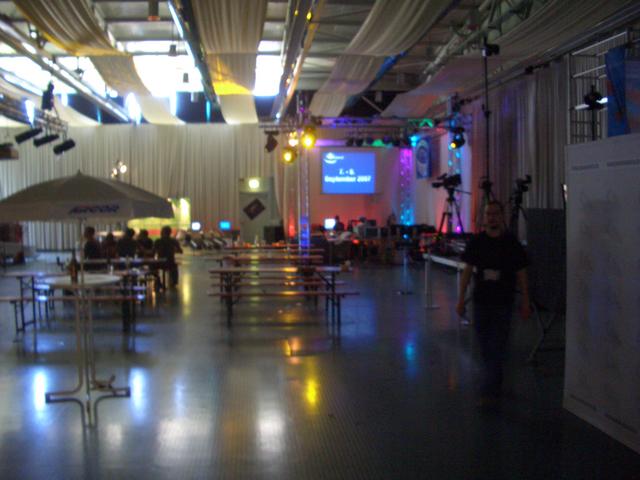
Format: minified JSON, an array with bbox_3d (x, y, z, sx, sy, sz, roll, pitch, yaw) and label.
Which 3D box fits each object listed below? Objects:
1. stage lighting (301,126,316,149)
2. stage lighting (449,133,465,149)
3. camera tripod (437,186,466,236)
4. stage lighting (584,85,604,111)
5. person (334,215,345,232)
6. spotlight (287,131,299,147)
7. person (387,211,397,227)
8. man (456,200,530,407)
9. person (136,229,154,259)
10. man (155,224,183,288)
[{"bbox_3d":[-0.338,-3.010,19.000,0.420,0.600,0.460,0,3,0],"label":"stage lighting"},{"bbox_3d":[3.902,-2.845,18.500,0.440,0.460,0.460,2,4,37],"label":"stage lighting"},{"bbox_3d":[2.803,-0.322,13.900,0.850,1.620,0.850,1,3,21],"label":"camera tripod"},{"bbox_3d":[3.903,-2.026,9.200,0.290,0.370,0.330,-1,3,-18],"label":"stage lighting"},{"bbox_3d":[0.633,-0.131,21.000,0.500,1.300,0.700,0,3,3],"label":"person"},{"bbox_3d":[-0.807,-2.980,19.000,0.360,0.460,0.420,0,3,3],"label":"spotlight"},{"bbox_3d":[2.376,-0.258,21.500,0.480,1.300,0.680,1,3,18],"label":"person"},{"bbox_3d":[1.507,0.573,5.620,0.640,1.790,0.420,0,3,5],"label":"man"},{"bbox_3d":[-3.587,0.402,13.300,0.480,1.270,0.720,0,3,-7],"label":"person"},{"bbox_3d":[-3.137,0.387,13.400,0.560,1.320,0.750,0,3,-7],"label":"man"}]

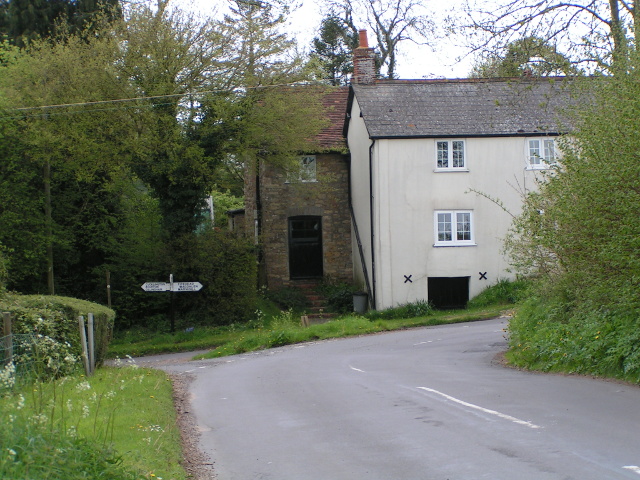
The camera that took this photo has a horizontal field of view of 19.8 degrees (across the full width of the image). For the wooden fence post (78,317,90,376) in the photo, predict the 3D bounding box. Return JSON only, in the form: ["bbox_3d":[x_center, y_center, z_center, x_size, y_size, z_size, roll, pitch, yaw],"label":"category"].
[{"bbox_3d":[-3.662,1.658,28.500,0.075,0.940,0.075,-7,0,-11],"label":"wooden fence post"}]

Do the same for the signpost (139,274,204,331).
[{"bbox_3d":[-3.962,1.740,49.000,1.660,1.700,0.130,-1,0,-3],"label":"signpost"}]

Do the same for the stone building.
[{"bbox_3d":[-0.682,-1.555,57.500,2.850,6.350,4.200,-1,0,-9],"label":"stone building"}]

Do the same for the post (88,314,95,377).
[{"bbox_3d":[-3.578,1.626,28.700,0.080,0.960,0.080,-1,0,-11],"label":"post"}]

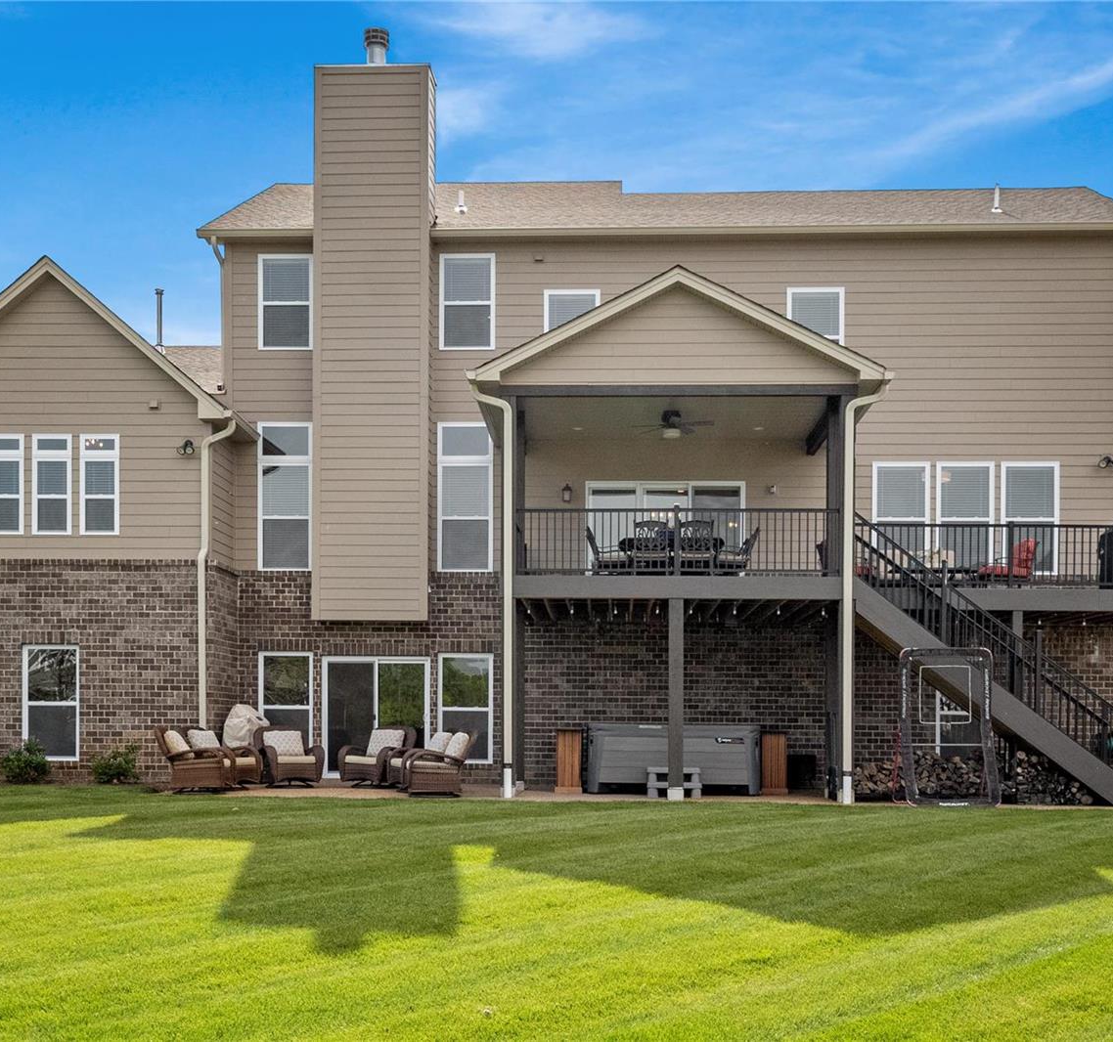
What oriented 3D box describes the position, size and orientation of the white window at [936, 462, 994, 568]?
[{"bbox_3d":[6.659,-0.048,22.600,0.940,1.820,0.100,0,0,3],"label":"white window"}]

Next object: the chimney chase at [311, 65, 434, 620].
[{"bbox_3d":[-3.001,-2.917,23.000,1.860,9.053,0.780,0,-2,3],"label":"chimney chase"}]

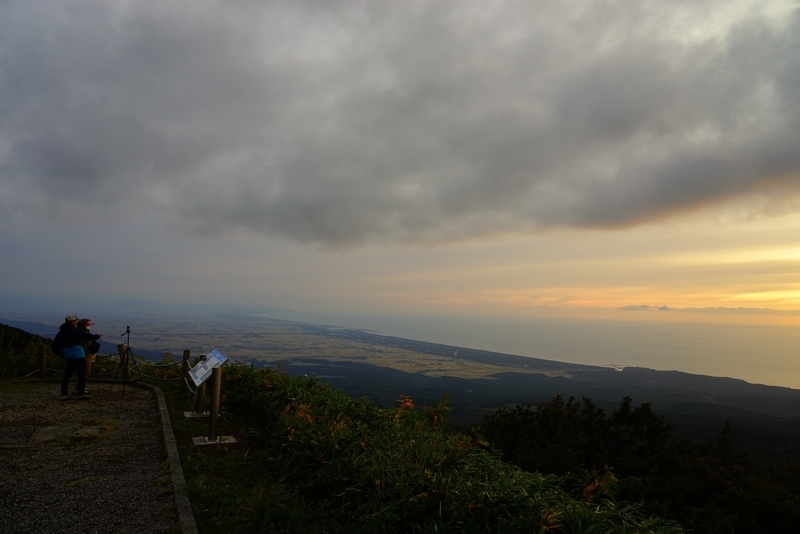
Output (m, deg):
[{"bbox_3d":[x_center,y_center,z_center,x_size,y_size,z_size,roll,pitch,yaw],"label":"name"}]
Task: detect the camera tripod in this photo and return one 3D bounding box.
[{"bbox_3d":[-5.930,2.040,11.650,0.720,1.440,0.700,4,-5,-28],"label":"camera tripod"}]

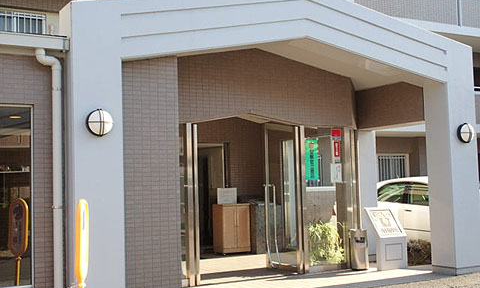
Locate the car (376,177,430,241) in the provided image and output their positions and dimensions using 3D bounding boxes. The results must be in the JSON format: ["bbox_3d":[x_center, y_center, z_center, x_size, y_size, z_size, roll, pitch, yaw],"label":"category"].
[{"bbox_3d":[3.740,1.318,12.341,1.700,1.430,4.450,1,-4,-30],"label":"car"}]

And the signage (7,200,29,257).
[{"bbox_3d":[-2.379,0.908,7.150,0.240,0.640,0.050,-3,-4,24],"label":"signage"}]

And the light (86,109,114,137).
[{"bbox_3d":[-1.391,-0.210,6.665,0.270,0.275,0.120,1,-4,-30],"label":"light"}]

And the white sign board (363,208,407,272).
[{"bbox_3d":[2.215,1.426,10.115,0.520,0.915,0.360,1,-4,-30],"label":"white sign board"}]

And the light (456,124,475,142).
[{"bbox_3d":[3.166,-0.149,9.280,0.270,0.275,0.120,1,-4,-30],"label":"light"}]

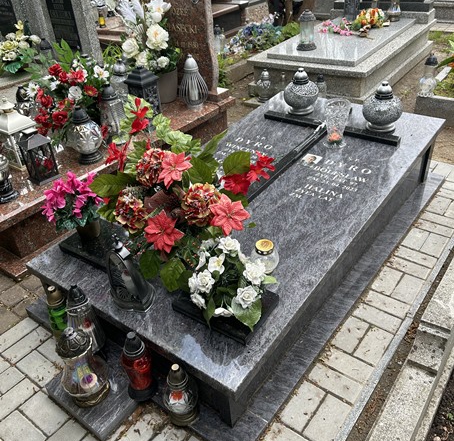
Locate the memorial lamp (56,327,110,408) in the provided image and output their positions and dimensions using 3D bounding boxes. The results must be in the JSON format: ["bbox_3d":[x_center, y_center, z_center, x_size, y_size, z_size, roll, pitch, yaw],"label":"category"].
[{"bbox_3d":[-0.514,0.506,1.599,0.172,0.335,0.172,20,40,32],"label":"memorial lamp"}]

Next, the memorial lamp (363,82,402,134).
[{"bbox_3d":[0.902,-0.671,2.640,0.230,0.269,0.230,19,43,33],"label":"memorial lamp"}]

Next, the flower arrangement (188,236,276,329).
[{"bbox_3d":[0.006,0.210,1.589,0.320,0.240,0.290,20,40,32],"label":"flower arrangement"}]

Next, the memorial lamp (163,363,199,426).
[{"bbox_3d":[-0.160,0.584,1.544,0.117,0.254,0.117,-3,33,2],"label":"memorial lamp"}]

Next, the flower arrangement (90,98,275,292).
[{"bbox_3d":[-0.183,-0.096,1.805,0.630,0.570,0.460,19,40,33],"label":"flower arrangement"}]

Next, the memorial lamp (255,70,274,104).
[{"bbox_3d":[0.329,-1.212,4.061,0.138,0.268,0.138,20,40,32],"label":"memorial lamp"}]

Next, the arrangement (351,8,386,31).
[{"bbox_3d":[1.606,-2.307,5.192,0.370,0.190,0.300,20,39,32],"label":"arrangement"}]

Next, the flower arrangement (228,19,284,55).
[{"bbox_3d":[0.344,-2.199,5.417,0.446,0.275,0.902,20,40,32],"label":"flower arrangement"}]

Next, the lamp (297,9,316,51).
[{"bbox_3d":[0.830,-1.971,4.694,0.211,0.376,0.211,-3,33,2],"label":"lamp"}]

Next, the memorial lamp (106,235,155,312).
[{"bbox_3d":[-0.365,0.169,1.695,0.205,0.290,0.155,19,43,33],"label":"memorial lamp"}]

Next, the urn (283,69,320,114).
[{"bbox_3d":[0.487,-0.848,2.961,0.227,0.274,0.227,-5,35,4],"label":"urn"}]

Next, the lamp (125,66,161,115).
[{"bbox_3d":[-0.540,-0.815,3.032,0.165,0.390,0.165,19,40,33],"label":"lamp"}]

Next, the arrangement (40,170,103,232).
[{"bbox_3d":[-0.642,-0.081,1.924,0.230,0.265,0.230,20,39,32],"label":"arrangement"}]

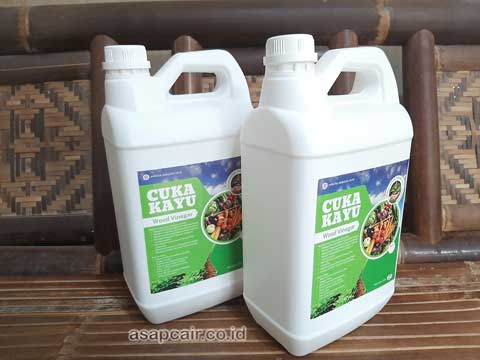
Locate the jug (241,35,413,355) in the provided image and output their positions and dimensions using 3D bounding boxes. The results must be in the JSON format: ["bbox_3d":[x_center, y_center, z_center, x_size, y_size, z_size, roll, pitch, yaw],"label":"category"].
[{"bbox_3d":[0.093,0.013,0.415,0.170,0.320,0.116,-14,22,-32],"label":"jug"}]

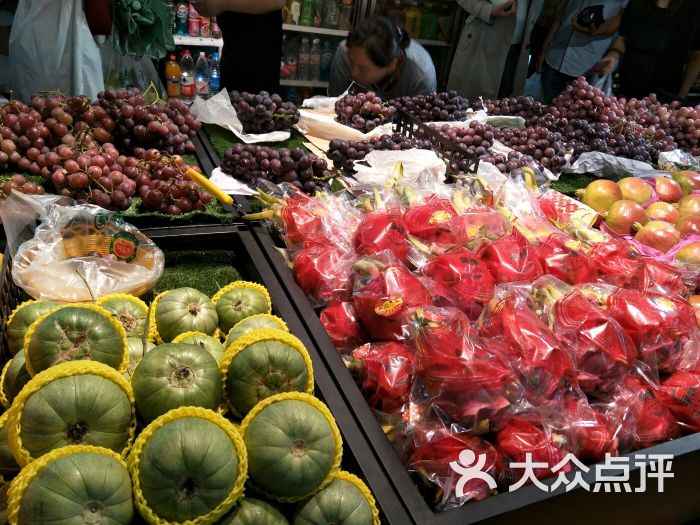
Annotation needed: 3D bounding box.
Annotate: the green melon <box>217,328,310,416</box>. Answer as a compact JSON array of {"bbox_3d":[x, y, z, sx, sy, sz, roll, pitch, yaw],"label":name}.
[{"bbox_3d":[-0.098,0.132,0.570,0.110,0.105,0.110,-10,33,-24],"label":"green melon"}]

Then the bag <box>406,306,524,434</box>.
[{"bbox_3d":[0.133,0.125,0.560,0.125,0.100,0.115,14,27,16],"label":"bag"}]

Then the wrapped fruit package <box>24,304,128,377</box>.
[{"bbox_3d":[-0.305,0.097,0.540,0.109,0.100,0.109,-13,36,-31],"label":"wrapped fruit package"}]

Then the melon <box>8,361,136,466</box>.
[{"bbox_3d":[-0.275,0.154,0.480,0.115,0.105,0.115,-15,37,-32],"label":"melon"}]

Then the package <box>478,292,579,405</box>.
[{"bbox_3d":[0.222,0.105,0.600,0.110,0.100,0.135,-1,31,-10],"label":"package"}]

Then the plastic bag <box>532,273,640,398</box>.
[{"bbox_3d":[0.297,0.094,0.615,0.120,0.115,0.140,24,34,27],"label":"plastic bag"}]

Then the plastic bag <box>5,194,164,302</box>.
[{"bbox_3d":[-0.399,-0.020,0.730,0.215,0.105,0.180,-9,30,-28],"label":"plastic bag"}]

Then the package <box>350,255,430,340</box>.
[{"bbox_3d":[0.058,0.045,0.665,0.105,0.105,0.125,9,31,7],"label":"package"}]

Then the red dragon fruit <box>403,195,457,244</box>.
[{"bbox_3d":[0.131,-0.071,0.800,0.100,0.092,0.108,12,31,8],"label":"red dragon fruit"}]

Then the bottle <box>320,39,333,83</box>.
[{"bbox_3d":[-0.140,-1.190,2.880,0.066,0.225,0.066,6,26,0],"label":"bottle"}]

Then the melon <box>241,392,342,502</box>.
[{"bbox_3d":[-0.061,0.193,0.506,0.105,0.100,0.105,3,30,-2],"label":"melon"}]

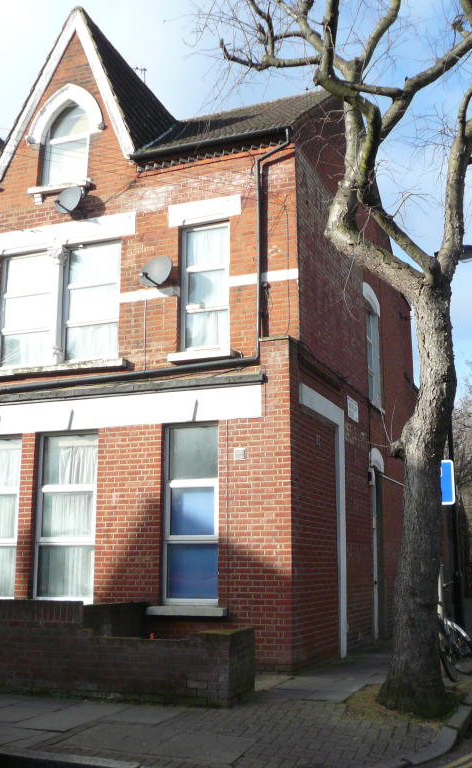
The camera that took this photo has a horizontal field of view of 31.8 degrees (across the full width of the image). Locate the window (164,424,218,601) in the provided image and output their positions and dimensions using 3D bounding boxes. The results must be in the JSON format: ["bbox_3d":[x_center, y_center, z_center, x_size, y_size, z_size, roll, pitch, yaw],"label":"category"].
[{"bbox_3d":[-0.549,1.635,10.491,0.804,2.259,0.140,-4,-12,21],"label":"window"}]

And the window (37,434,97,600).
[{"bbox_3d":[-2.345,1.835,11.516,0.968,2.280,0.130,-5,-13,22],"label":"window"}]

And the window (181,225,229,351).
[{"bbox_3d":[-0.453,-1.343,11.560,0.902,1.781,0.140,-4,-12,21],"label":"window"}]

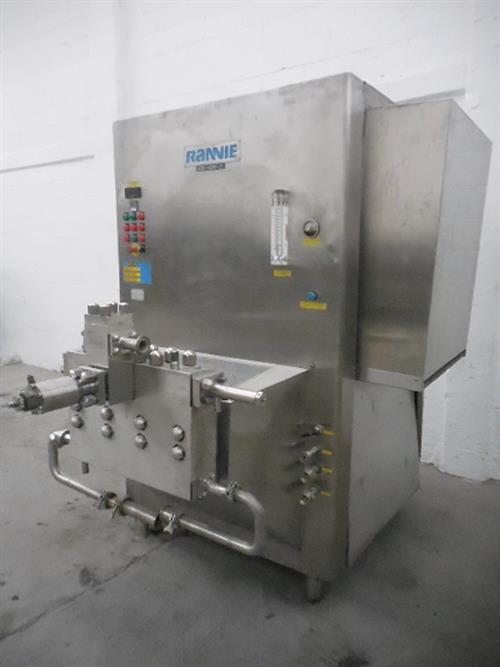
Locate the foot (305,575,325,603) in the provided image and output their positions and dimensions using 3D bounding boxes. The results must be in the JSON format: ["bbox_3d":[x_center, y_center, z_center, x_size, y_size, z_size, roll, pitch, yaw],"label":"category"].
[{"bbox_3d":[0.244,0.954,1.833,0.056,0.132,0.056,7,12,33],"label":"foot"}]

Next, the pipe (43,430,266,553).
[{"bbox_3d":[-0.338,0.456,1.446,0.903,0.207,0.062,7,12,33],"label":"pipe"}]

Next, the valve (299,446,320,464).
[{"bbox_3d":[0.207,0.417,1.648,0.035,0.040,0.110,7,12,33],"label":"valve"}]

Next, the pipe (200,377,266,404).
[{"bbox_3d":[-0.047,0.139,1.194,0.192,0.031,0.030,7,12,33],"label":"pipe"}]

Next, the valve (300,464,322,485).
[{"bbox_3d":[0.212,0.486,1.657,0.038,0.050,0.100,7,12,33],"label":"valve"}]

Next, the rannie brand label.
[{"bbox_3d":[-0.135,-0.655,1.764,0.260,0.066,0.006,7,12,33],"label":"rannie brand label"}]

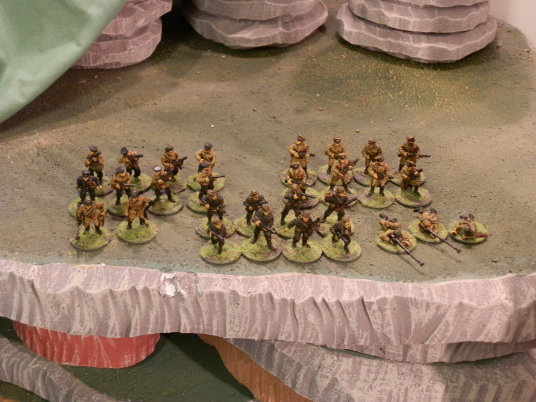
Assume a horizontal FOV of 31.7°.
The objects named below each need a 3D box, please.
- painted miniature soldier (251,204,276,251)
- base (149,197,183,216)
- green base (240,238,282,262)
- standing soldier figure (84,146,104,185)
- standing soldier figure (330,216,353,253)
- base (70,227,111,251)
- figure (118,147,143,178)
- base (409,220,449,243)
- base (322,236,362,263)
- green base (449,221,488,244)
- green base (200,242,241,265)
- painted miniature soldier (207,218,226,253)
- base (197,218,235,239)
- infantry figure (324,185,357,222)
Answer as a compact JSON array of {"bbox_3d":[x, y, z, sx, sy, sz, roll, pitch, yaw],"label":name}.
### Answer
[{"bbox_3d":[-0.002,0.015,0.577,0.015,0.030,0.013,-7,32,-15],"label":"painted miniature soldier"},{"bbox_3d":[-0.068,0.002,0.627,0.025,0.002,0.025,2,31,0],"label":"base"},{"bbox_3d":[-0.004,0.030,0.581,0.025,0.003,0.025,1,30,0],"label":"green base"},{"bbox_3d":[-0.116,-0.025,0.631,0.013,0.028,0.011,-9,34,-17],"label":"standing soldier figure"},{"bbox_3d":[0.046,0.019,0.577,0.013,0.022,0.016,-10,34,-18],"label":"standing soldier figure"},{"bbox_3d":[-0.110,0.023,0.586,0.025,0.002,0.025,2,30,0],"label":"base"},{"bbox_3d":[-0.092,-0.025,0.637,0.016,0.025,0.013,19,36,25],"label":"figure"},{"bbox_3d":[0.103,0.020,0.606,0.025,0.002,0.025,2,30,0],"label":"base"},{"bbox_3d":[0.045,0.030,0.584,0.025,0.002,0.025,2,31,0],"label":"base"},{"bbox_3d":[0.129,0.019,0.606,0.025,0.002,0.025,2,31,0],"label":"green base"},{"bbox_3d":[-0.029,0.031,0.577,0.025,0.003,0.025,1,30,0],"label":"green base"},{"bbox_3d":[-0.031,0.019,0.573,0.013,0.024,0.015,-3,31,-9],"label":"painted miniature soldier"},{"bbox_3d":[-0.033,0.017,0.602,0.025,0.002,0.025,2,30,0],"label":"base"},{"bbox_3d":[0.045,0.003,0.598,0.015,0.027,0.017,-26,42,-37],"label":"infantry figure"}]

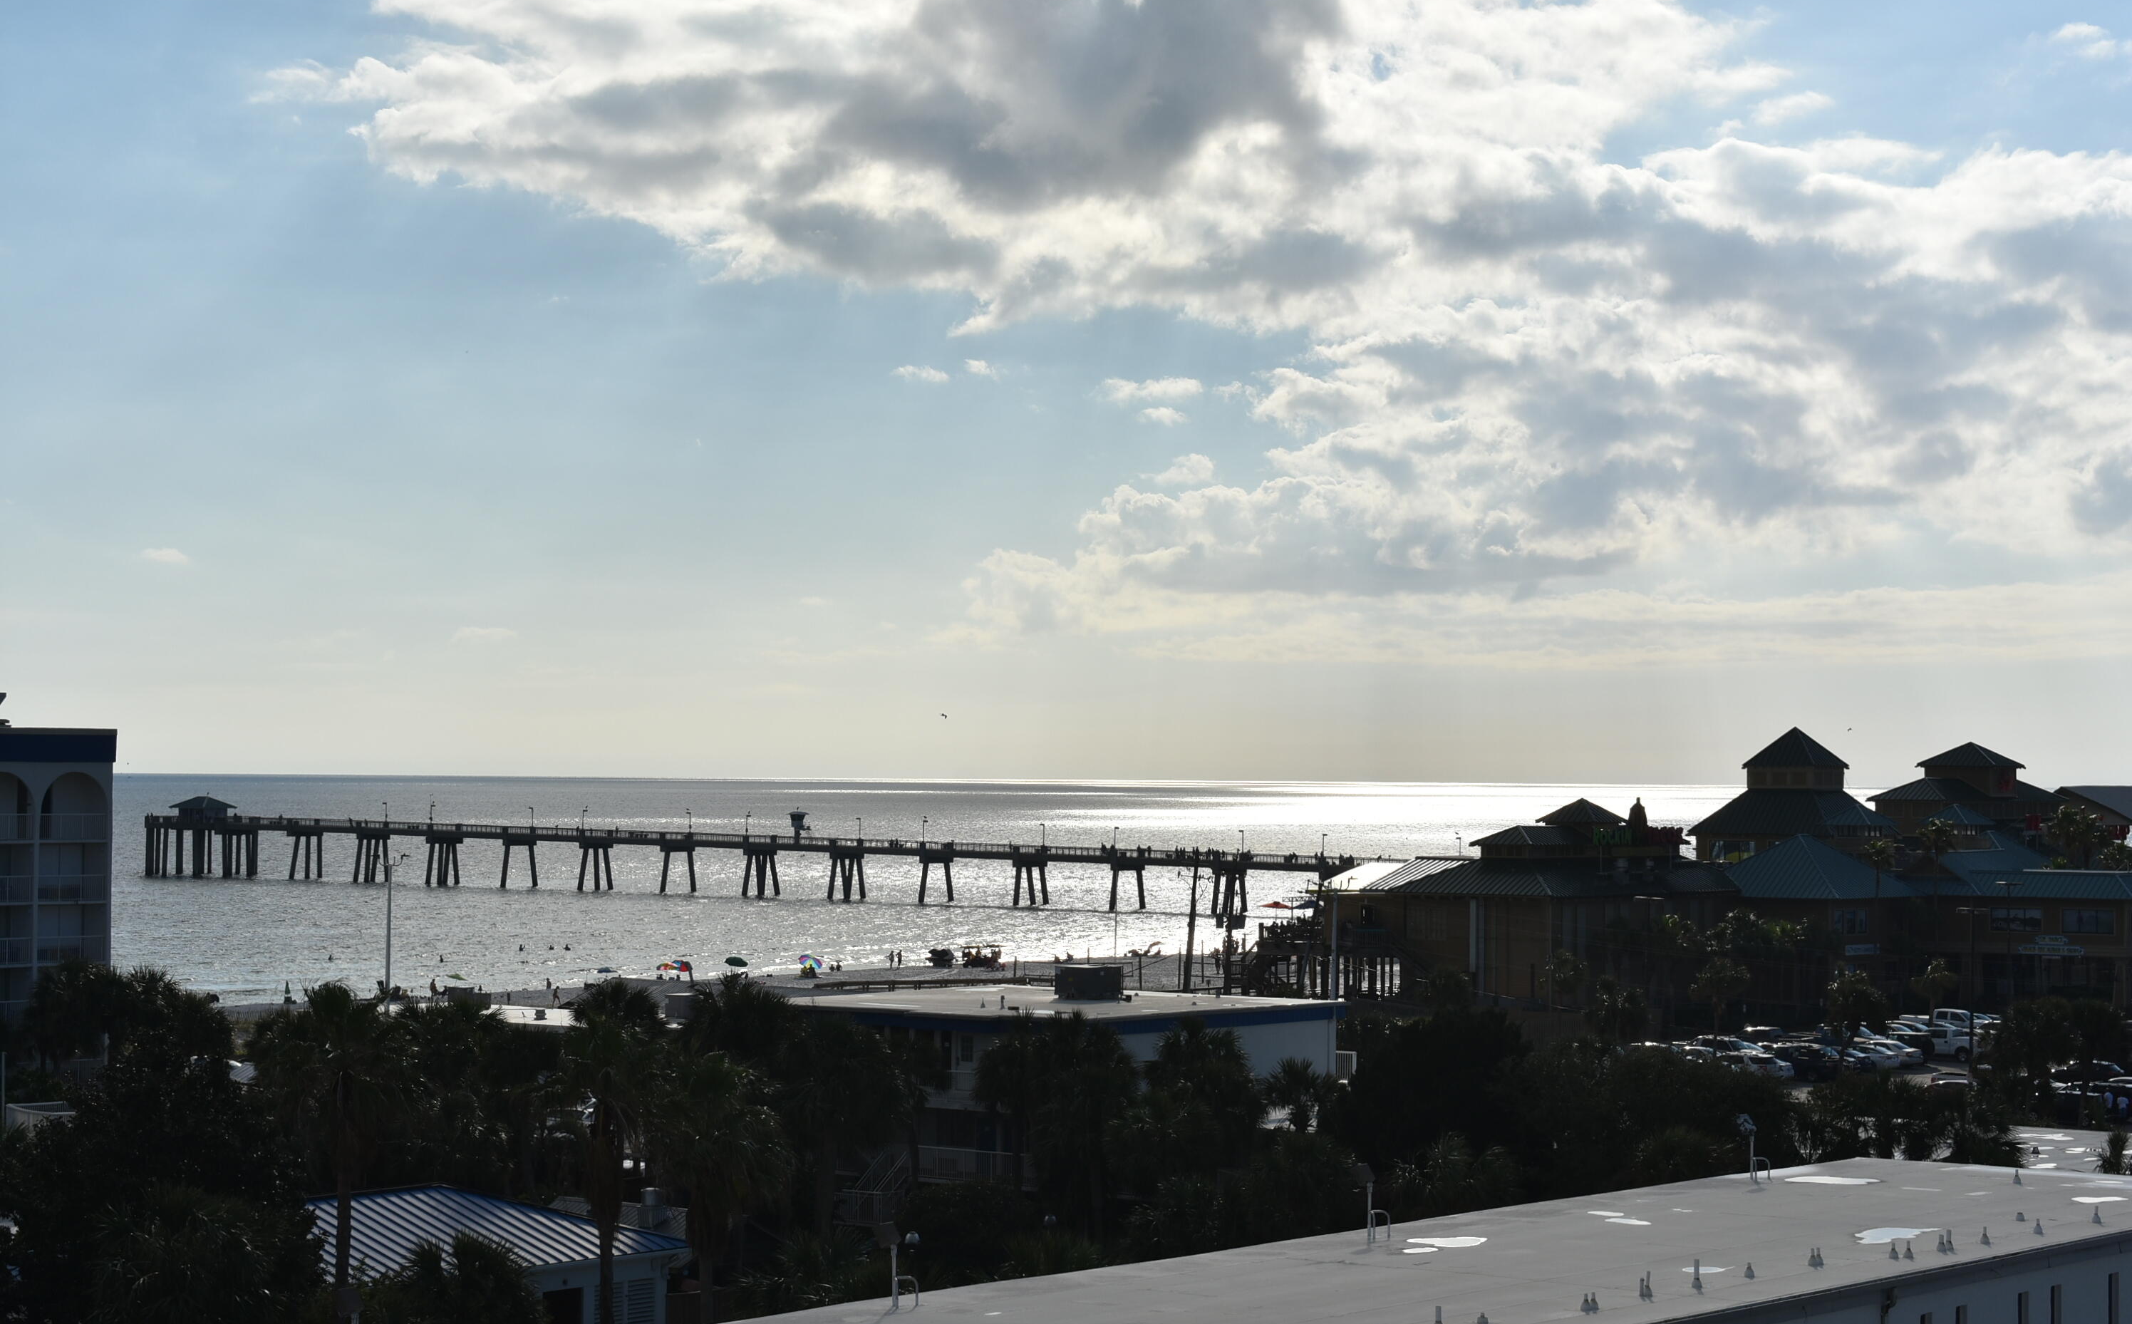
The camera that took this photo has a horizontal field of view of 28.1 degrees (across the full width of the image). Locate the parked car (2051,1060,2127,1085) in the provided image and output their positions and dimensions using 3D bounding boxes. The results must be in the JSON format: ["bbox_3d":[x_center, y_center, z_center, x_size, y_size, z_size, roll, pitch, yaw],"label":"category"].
[{"bbox_3d":[53.198,21.728,224.554,4.700,1.520,1.850,-1,-2,34],"label":"parked car"}]

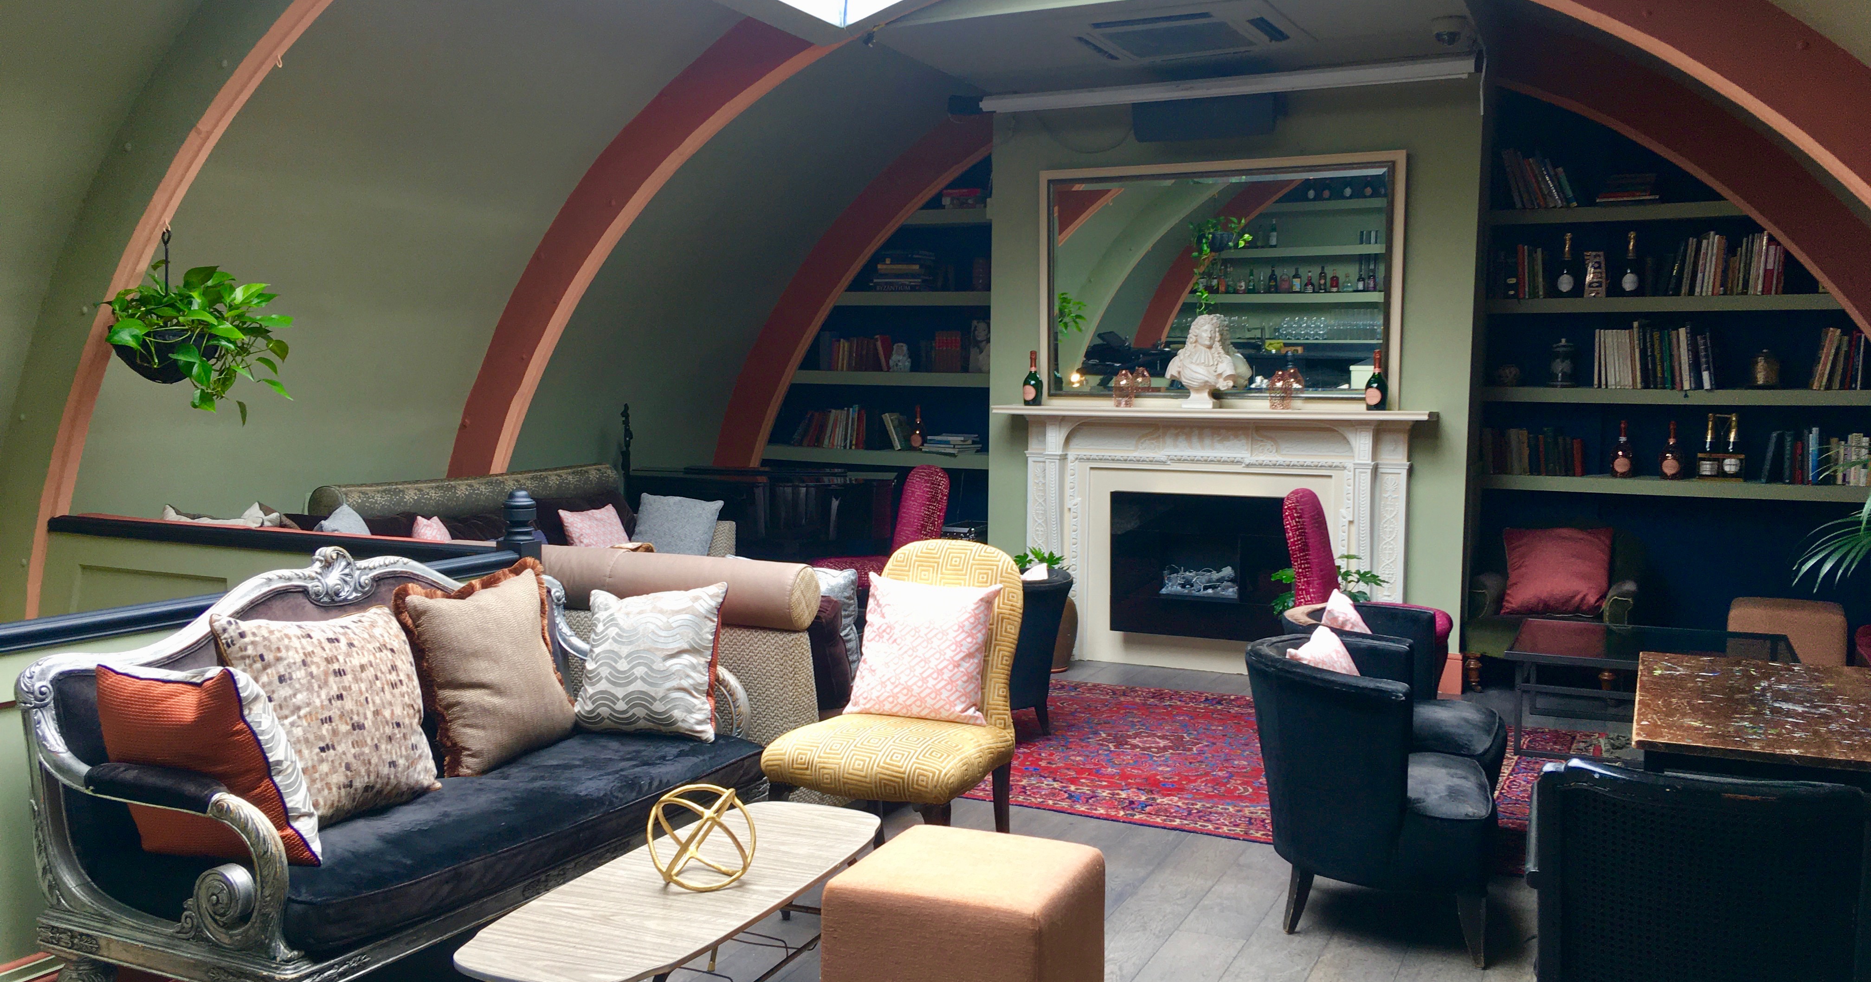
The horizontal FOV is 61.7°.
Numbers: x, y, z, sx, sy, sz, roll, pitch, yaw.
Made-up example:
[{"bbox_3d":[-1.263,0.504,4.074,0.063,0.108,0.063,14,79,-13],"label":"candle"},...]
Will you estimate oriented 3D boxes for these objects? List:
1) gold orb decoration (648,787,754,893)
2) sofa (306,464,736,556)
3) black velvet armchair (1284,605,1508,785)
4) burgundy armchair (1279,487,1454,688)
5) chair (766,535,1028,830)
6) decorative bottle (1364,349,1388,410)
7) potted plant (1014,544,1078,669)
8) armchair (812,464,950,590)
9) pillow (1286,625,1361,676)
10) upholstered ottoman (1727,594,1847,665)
[{"bbox_3d":[-0.509,0.757,3.412,0.235,0.235,0.235,0,5,0],"label":"gold orb decoration"},{"bbox_3d":[-1.945,0.407,7.750,0.869,1.008,2.338,2,5,25],"label":"sofa"},{"bbox_3d":[1.459,0.755,4.992,0.710,0.705,0.680,2,4,24],"label":"black velvet armchair"},{"bbox_3d":[1.818,0.505,6.566,0.670,1.010,0.530,1,4,10],"label":"burgundy armchair"},{"bbox_3d":[-0.128,0.639,4.704,0.550,0.940,0.690,3,4,29],"label":"chair"},{"bbox_3d":[2.088,-0.531,7.439,0.105,0.292,0.105,2,4,26],"label":"decorative bottle"},{"bbox_3d":[0.551,0.597,7.918,0.370,0.627,0.370,1,4,0],"label":"potted plant"},{"bbox_3d":[-0.292,0.375,8.244,0.670,1.010,0.530,1,4,6],"label":"armchair"},{"bbox_3d":[1.179,0.606,4.541,0.140,0.420,0.430,-28,-8,24],"label":"pillow"},{"bbox_3d":[3.949,0.754,7.317,0.479,0.438,0.450,2,5,25],"label":"upholstered ottoman"}]

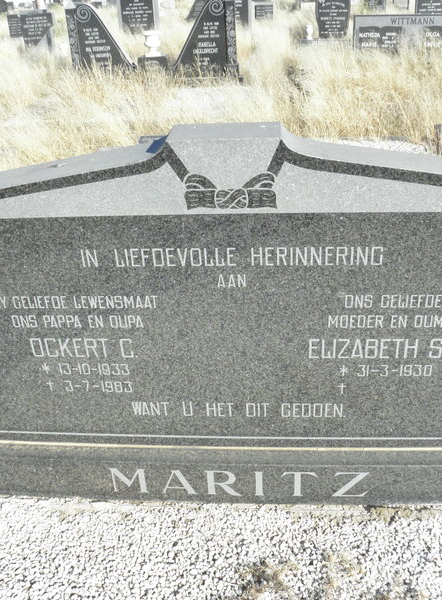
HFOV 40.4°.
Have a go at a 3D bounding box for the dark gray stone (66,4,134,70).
[{"bbox_3d":[-1.801,-3.864,8.935,0.897,0.919,0.140,-1,29,3],"label":"dark gray stone"}]

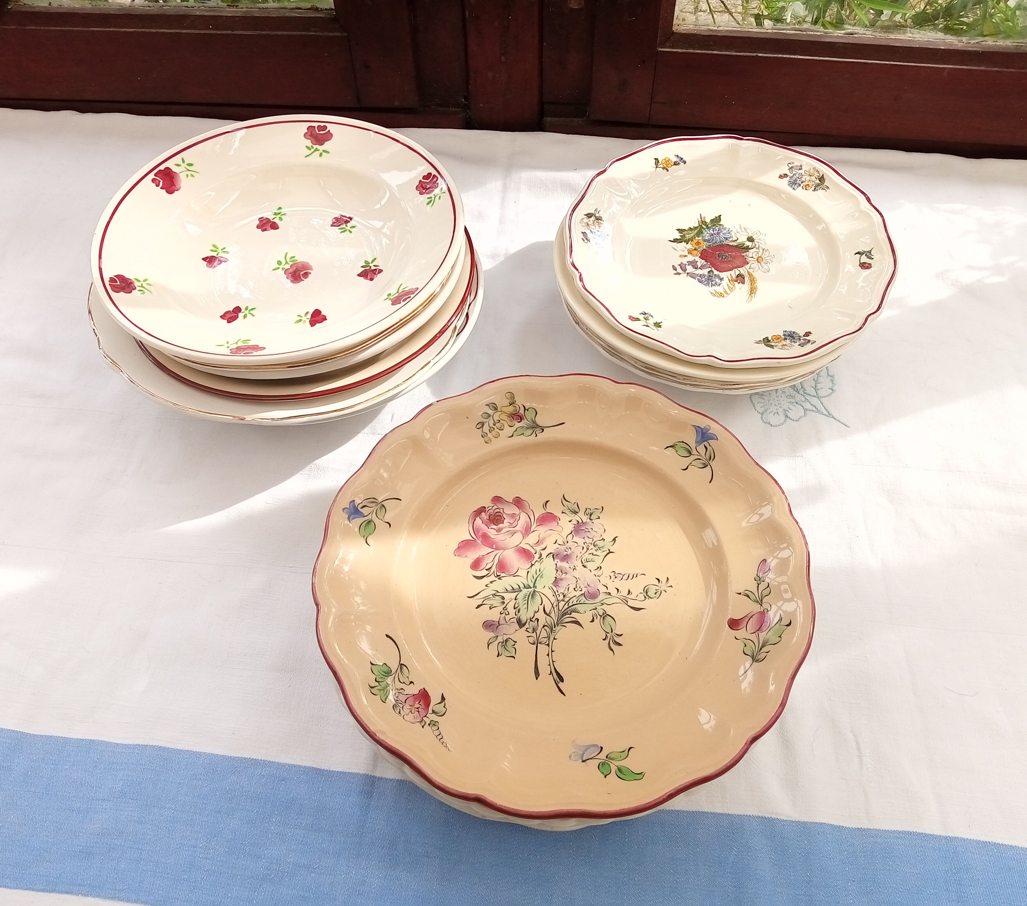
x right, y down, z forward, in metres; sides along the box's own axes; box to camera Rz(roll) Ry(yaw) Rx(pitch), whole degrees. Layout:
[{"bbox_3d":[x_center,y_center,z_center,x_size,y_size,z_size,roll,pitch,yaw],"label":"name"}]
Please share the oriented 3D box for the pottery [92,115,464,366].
[{"bbox_3d":[-0.150,-0.134,0.638,0.236,0.038,0.236,0,54,0],"label":"pottery"}]

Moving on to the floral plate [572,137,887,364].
[{"bbox_3d":[0.137,-0.128,0.627,0.210,0.023,0.210,0,55,1],"label":"floral plate"}]

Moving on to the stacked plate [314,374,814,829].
[{"bbox_3d":[0.024,0.062,0.497,0.248,0.026,0.248,0,54,0],"label":"stacked plate"}]

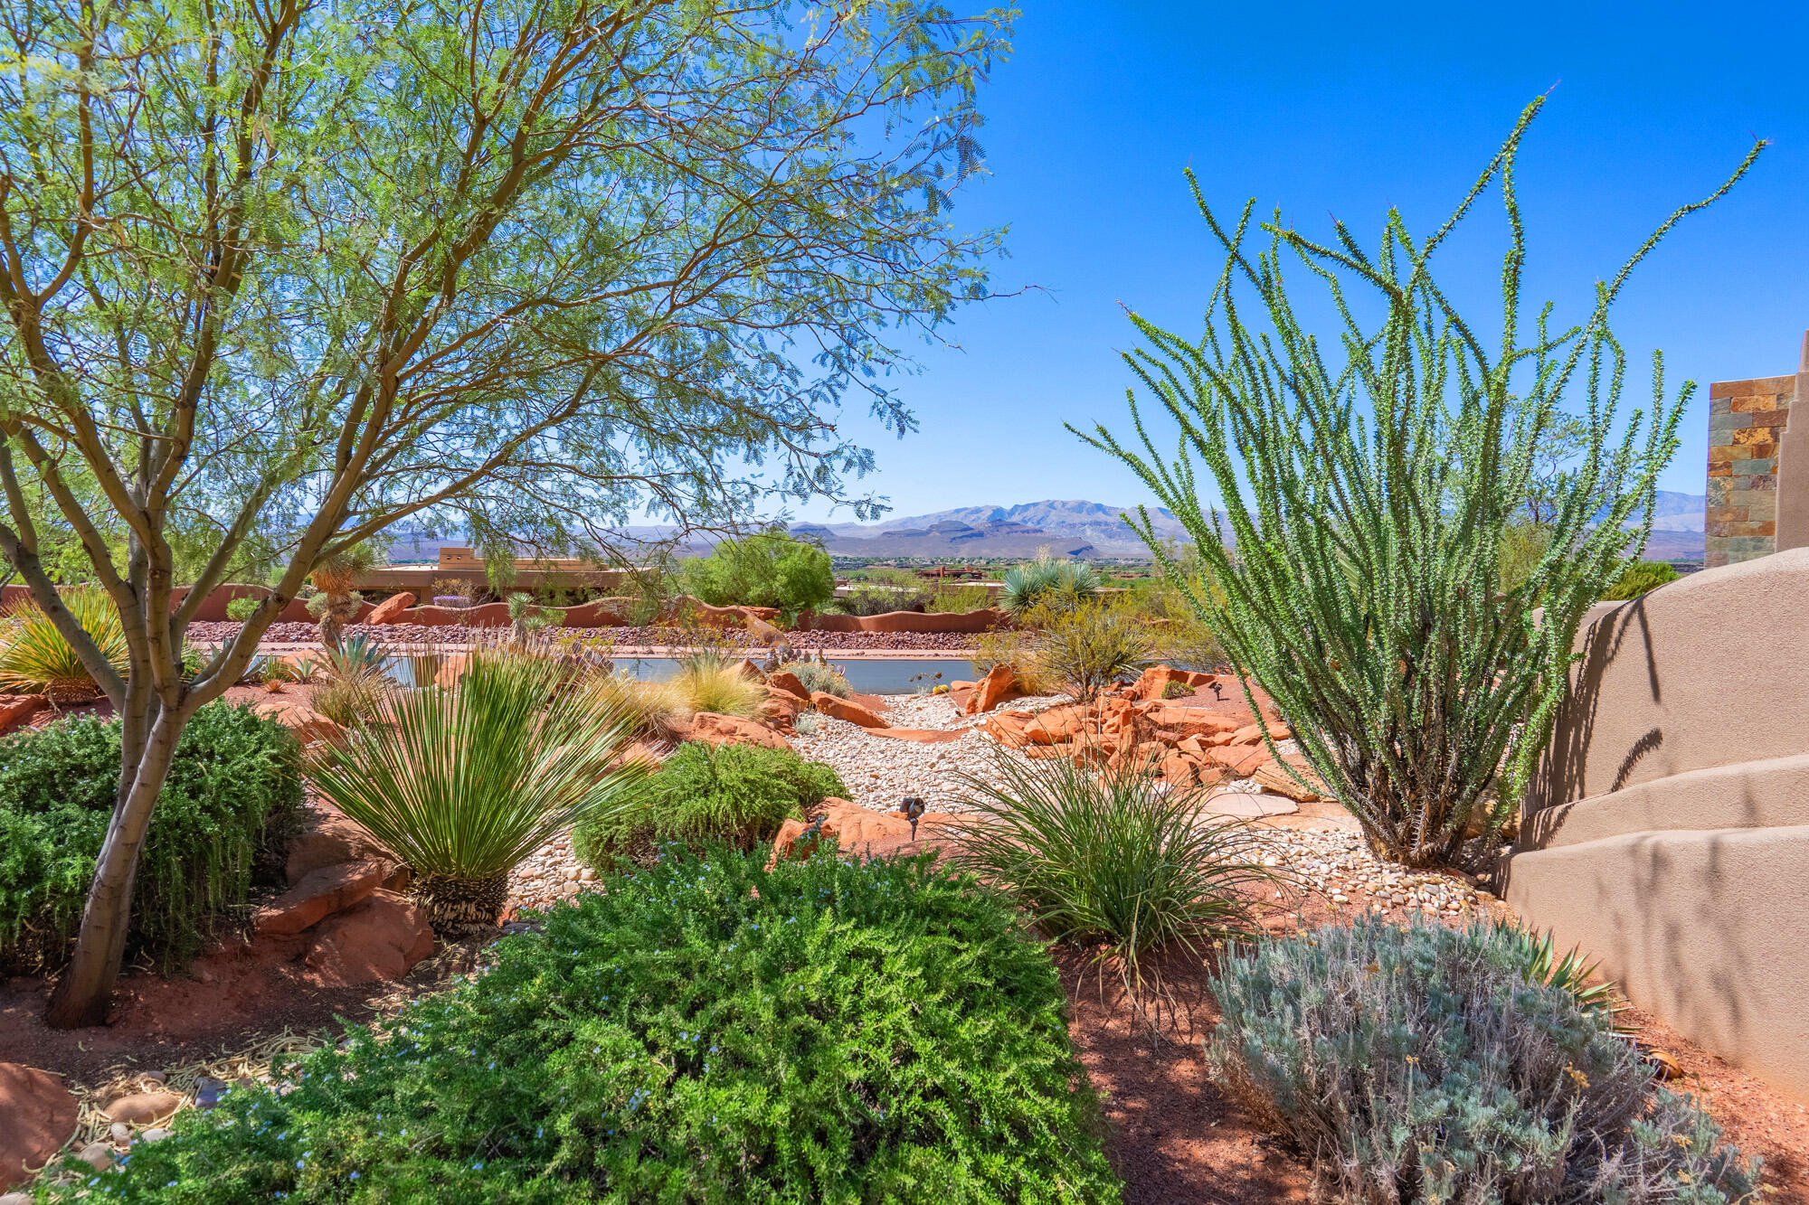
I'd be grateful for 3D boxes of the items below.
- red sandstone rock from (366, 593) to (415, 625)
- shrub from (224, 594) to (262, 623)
[{"bbox_3d":[-16.319,0.202,25.500,1.609,1.001,0.900,0,3,0],"label":"red sandstone rock"},{"bbox_3d":[-20.981,0.179,25.500,1.020,0.870,1.000,0,3,0],"label":"shrub"}]

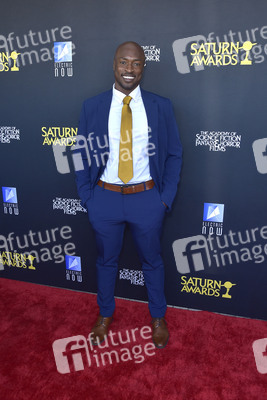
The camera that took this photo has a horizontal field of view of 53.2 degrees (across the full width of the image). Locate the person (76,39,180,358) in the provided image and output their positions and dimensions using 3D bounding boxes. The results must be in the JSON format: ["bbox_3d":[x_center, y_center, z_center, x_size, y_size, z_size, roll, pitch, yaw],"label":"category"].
[{"bbox_3d":[-0.039,0.005,1.684,0.650,1.840,0.360,2,13,0],"label":"person"}]

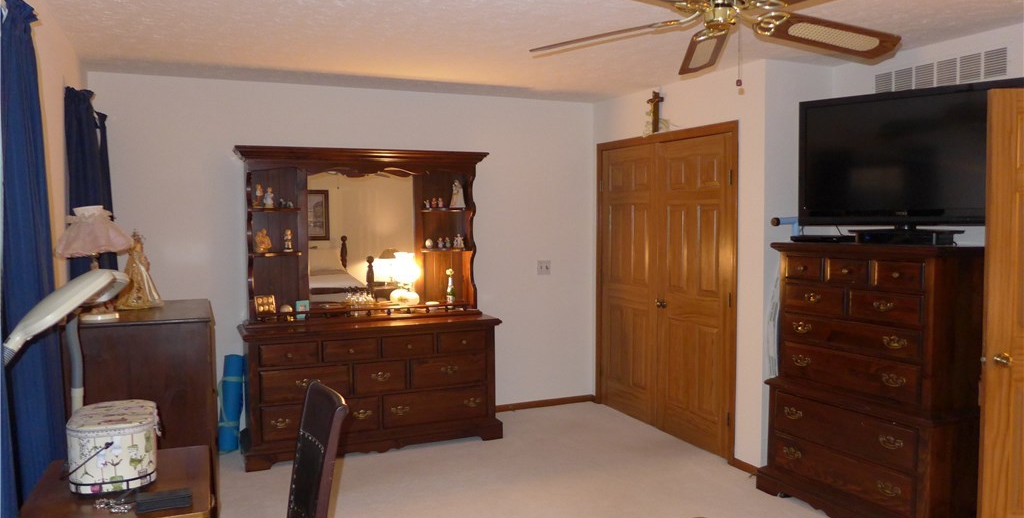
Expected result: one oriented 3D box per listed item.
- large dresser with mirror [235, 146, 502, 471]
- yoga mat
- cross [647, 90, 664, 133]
[{"bbox_3d":[-0.956,0.276,4.836,1.680,2.000,0.500,-2,4,-22],"label":"large dresser with mirror"},{"bbox_3d":[-1.827,0.967,4.642,0.120,0.670,0.120,3,-1,-25],"label":"yoga mat"},{"bbox_3d":[0.984,-1.012,4.907,0.050,0.285,0.160,-3,4,-25],"label":"cross"}]

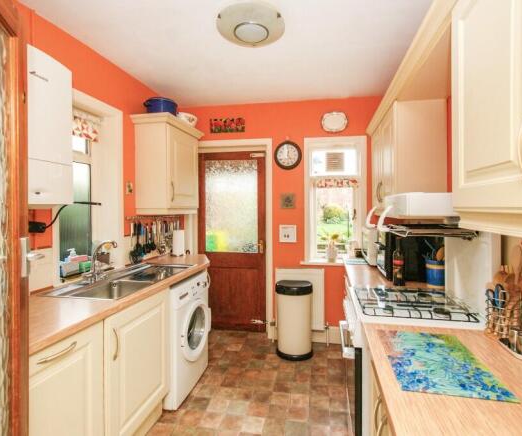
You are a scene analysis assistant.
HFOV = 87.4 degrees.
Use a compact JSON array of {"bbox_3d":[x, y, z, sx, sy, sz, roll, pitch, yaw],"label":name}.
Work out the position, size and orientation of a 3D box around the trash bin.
[{"bbox_3d":[0.326,0.953,2.608,0.340,0.670,0.340,0,2,9],"label":"trash bin"}]

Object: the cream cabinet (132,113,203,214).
[{"bbox_3d":[-0.824,-0.440,2.511,0.360,0.800,0.610,0,2,13],"label":"cream cabinet"}]

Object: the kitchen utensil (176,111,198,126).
[{"bbox_3d":[-0.748,-0.910,2.685,0.230,0.140,0.230,0,2,13],"label":"kitchen utensil"}]

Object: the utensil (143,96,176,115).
[{"bbox_3d":[-0.864,-0.897,2.374,0.290,0.160,0.260,0,2,13],"label":"utensil"}]

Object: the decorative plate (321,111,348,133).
[{"bbox_3d":[0.726,-0.943,2.684,0.255,0.205,0.030,0,2,9],"label":"decorative plate"}]

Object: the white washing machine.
[{"bbox_3d":[-0.768,0.877,2.159,0.570,0.845,0.590,0,2,13],"label":"white washing machine"}]

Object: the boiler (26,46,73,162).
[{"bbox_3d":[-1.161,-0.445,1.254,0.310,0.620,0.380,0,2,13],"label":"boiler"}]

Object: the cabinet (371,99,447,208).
[{"bbox_3d":[1.084,-0.384,2.106,0.300,0.700,0.900,0,2,13],"label":"cabinet"}]

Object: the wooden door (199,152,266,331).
[{"bbox_3d":[-0.326,0.275,3.062,0.770,2.000,0.050,0,2,9],"label":"wooden door"}]

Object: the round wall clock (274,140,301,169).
[{"bbox_3d":[0.276,-0.630,2.765,0.285,0.290,0.045,0,2,9],"label":"round wall clock"}]

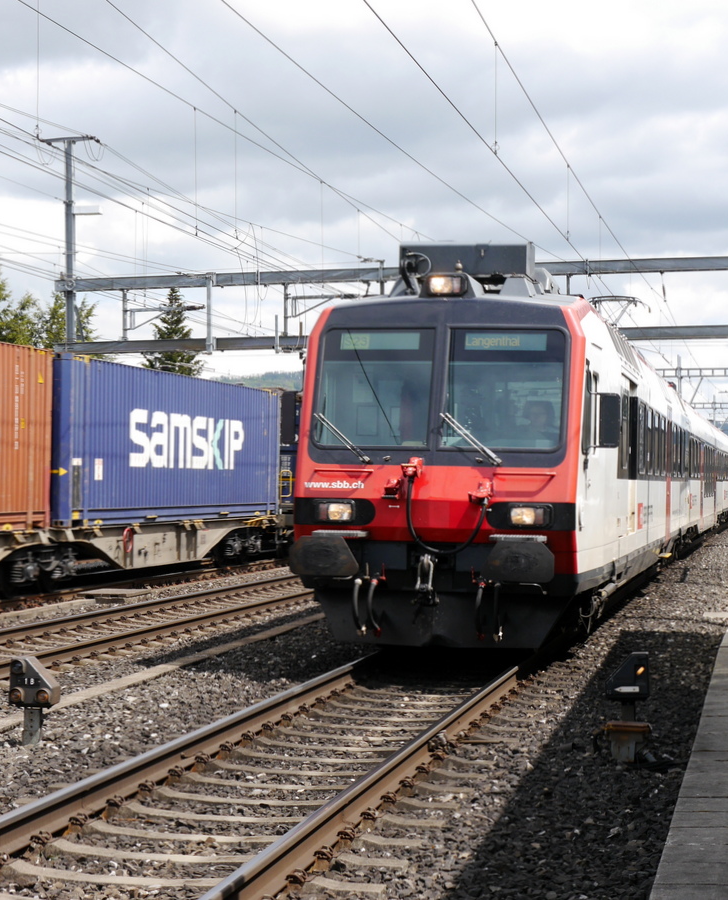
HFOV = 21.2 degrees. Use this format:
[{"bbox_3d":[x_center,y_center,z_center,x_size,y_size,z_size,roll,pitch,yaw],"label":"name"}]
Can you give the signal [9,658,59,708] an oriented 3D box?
[{"bbox_3d":[-2.322,1.639,13.700,0.318,0.335,0.190,-1,-1,11],"label":"signal"}]

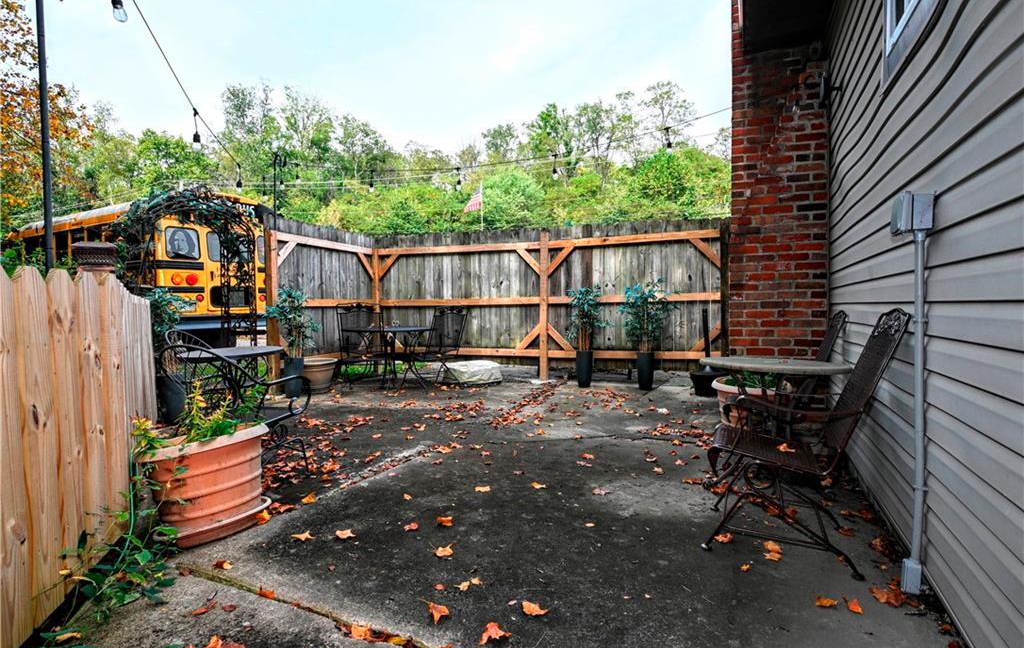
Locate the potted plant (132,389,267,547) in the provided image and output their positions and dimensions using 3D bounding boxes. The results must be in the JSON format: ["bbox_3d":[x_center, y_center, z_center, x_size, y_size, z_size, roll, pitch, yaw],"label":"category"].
[{"bbox_3d":[-1.418,0.582,2.544,0.560,0.650,0.560,-2,3,-30],"label":"potted plant"}]

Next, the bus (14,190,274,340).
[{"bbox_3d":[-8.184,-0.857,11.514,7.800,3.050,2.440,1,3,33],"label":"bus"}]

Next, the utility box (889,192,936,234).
[{"bbox_3d":[1.321,-0.369,1.772,0.105,0.145,0.085,1,2,24],"label":"utility box"}]

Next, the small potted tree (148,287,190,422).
[{"bbox_3d":[-2.969,0.263,4.733,0.500,1.180,0.500,-2,3,-30],"label":"small potted tree"}]

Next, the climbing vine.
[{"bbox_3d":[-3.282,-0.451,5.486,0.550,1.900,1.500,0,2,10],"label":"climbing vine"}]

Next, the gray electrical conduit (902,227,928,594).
[{"bbox_3d":[1.359,0.293,1.822,0.055,1.216,0.055,1,2,24],"label":"gray electrical conduit"}]

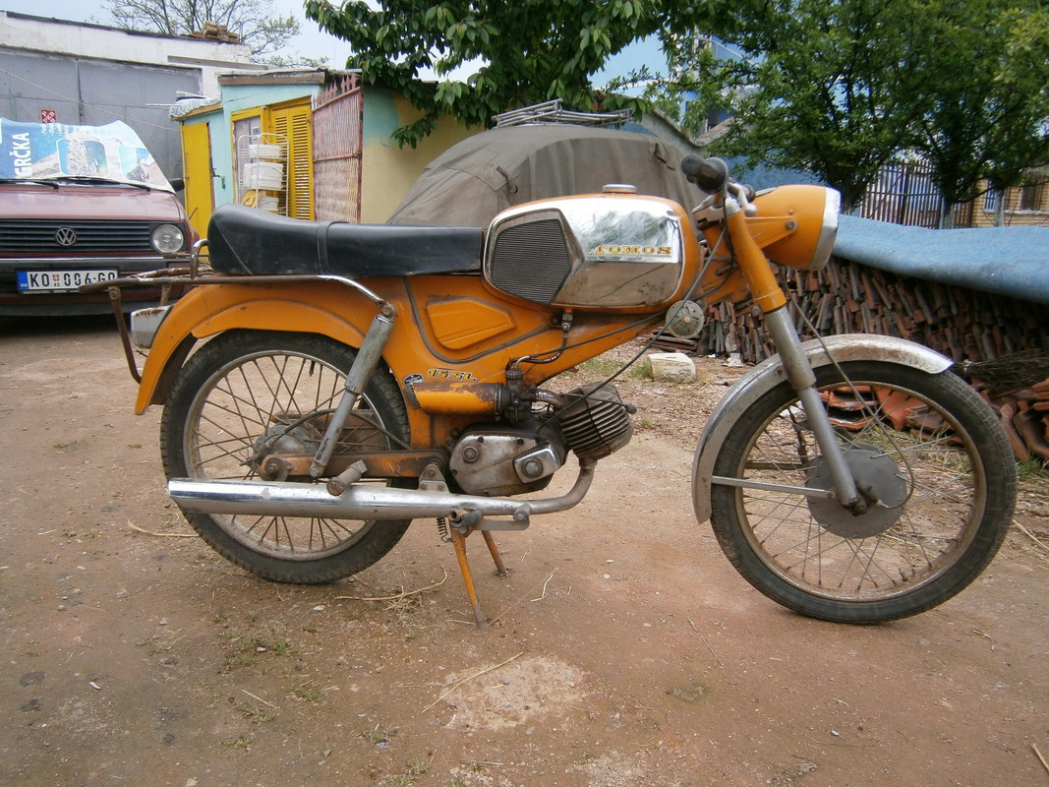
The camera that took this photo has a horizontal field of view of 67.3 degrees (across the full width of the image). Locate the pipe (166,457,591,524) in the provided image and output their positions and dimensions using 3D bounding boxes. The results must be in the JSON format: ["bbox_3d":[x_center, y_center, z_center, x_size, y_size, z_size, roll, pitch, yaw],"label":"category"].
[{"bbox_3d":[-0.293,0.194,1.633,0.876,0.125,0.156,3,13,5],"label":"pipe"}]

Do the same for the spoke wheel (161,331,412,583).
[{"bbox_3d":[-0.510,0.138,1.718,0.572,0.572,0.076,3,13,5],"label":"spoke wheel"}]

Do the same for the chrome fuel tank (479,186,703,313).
[{"bbox_3d":[0.131,-0.286,1.556,0.409,0.229,0.238,3,13,5],"label":"chrome fuel tank"}]

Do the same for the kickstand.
[{"bbox_3d":[-0.097,0.345,1.718,0.114,0.201,0.264,3,13,5],"label":"kickstand"}]

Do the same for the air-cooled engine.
[{"bbox_3d":[0.043,0.082,1.645,0.366,0.230,0.216,3,13,5],"label":"air-cooled engine"}]

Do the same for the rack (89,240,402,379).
[{"bbox_3d":[-0.570,-0.169,1.655,0.654,0.303,0.242,3,13,5],"label":"rack"}]

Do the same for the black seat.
[{"bbox_3d":[-0.355,-0.314,1.600,0.564,0.140,0.242,3,13,5],"label":"black seat"}]

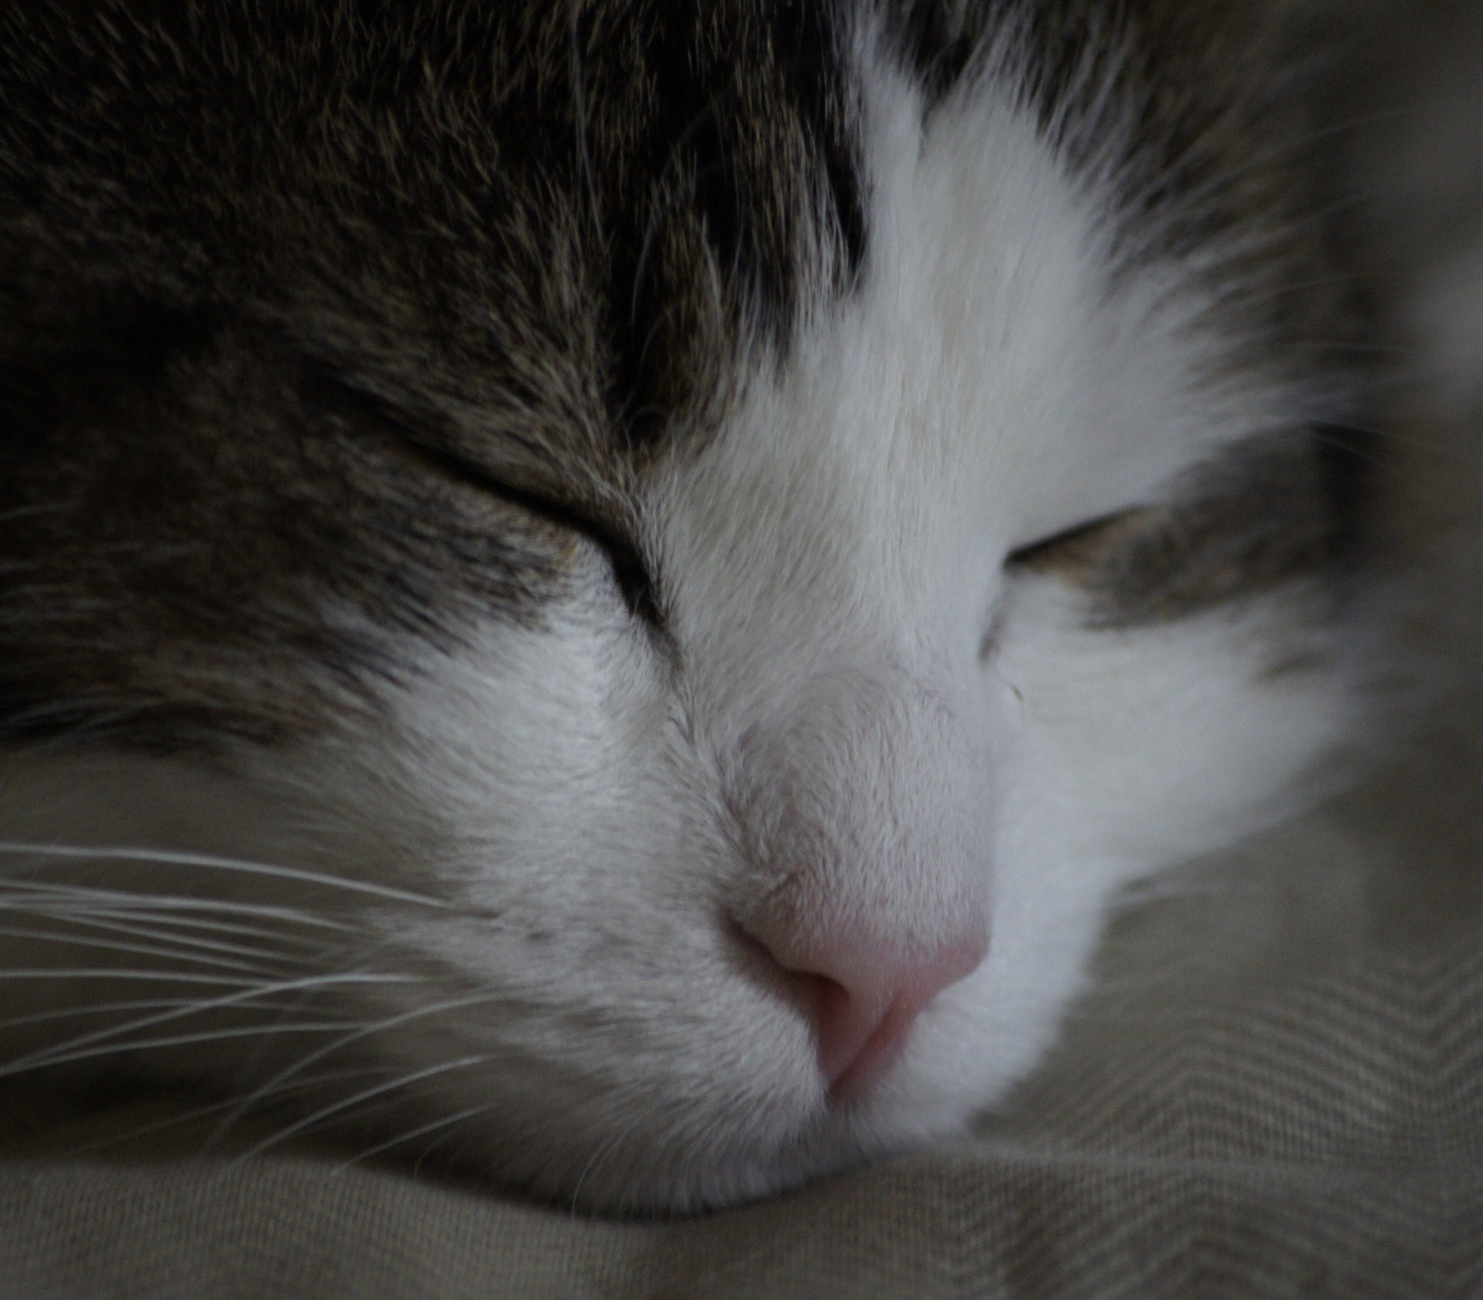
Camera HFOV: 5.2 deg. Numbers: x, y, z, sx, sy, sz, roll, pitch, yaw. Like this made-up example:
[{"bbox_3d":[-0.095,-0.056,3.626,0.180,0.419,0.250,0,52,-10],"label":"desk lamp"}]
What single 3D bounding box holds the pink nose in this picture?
[{"bbox_3d":[0.008,0.025,1.120,0.015,0.011,0.010,-2,12,-25],"label":"pink nose"}]

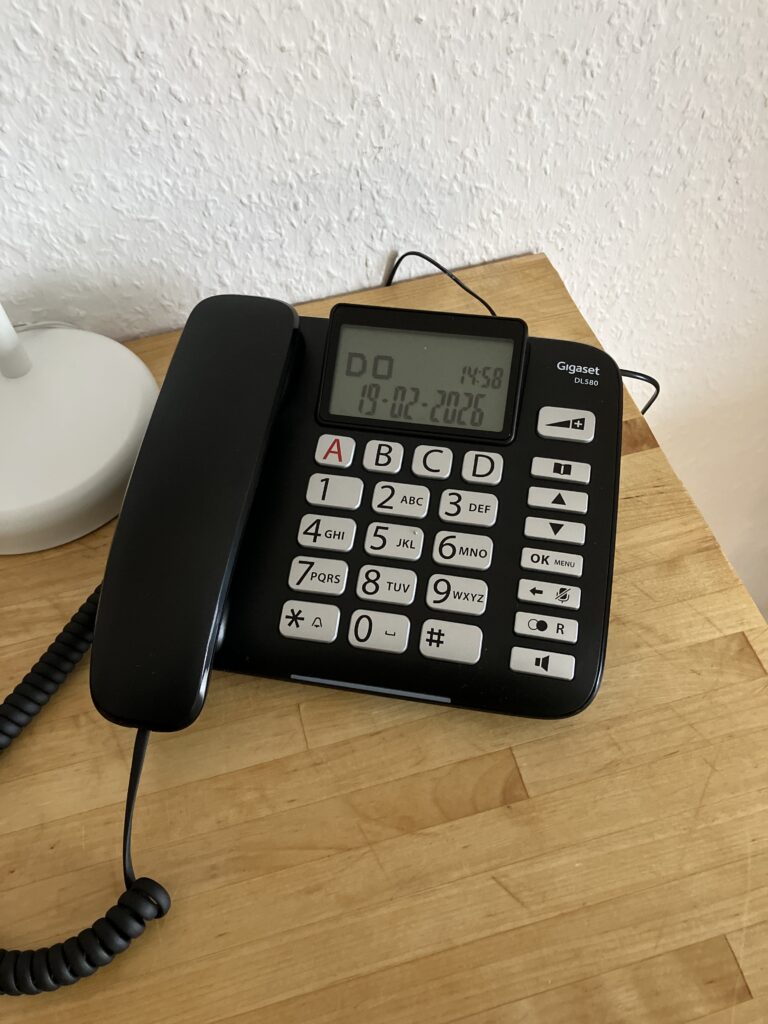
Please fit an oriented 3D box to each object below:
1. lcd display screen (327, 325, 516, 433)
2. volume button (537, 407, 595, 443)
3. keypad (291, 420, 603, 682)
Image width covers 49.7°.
[{"bbox_3d":[0.019,-0.066,0.413,0.086,0.008,0.046,7,87,8],"label":"lcd display screen"},{"bbox_3d":[0.090,-0.042,0.409,0.028,0.006,0.017,7,70,8],"label":"volume button"},{"bbox_3d":[0.026,0.018,0.391,0.135,0.009,0.107,7,70,8],"label":"keypad"}]

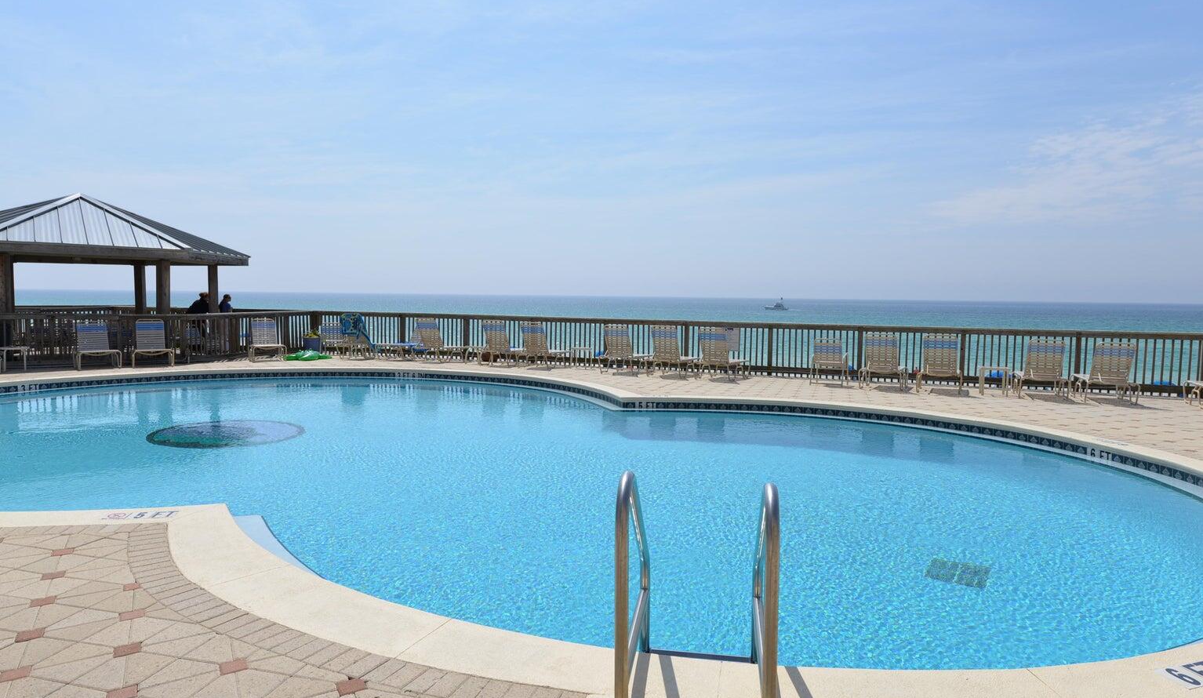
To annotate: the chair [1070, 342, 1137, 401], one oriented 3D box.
[{"bbox_3d":[7.741,0.339,12.346,0.680,0.910,1.360,2,4,20],"label":"chair"}]

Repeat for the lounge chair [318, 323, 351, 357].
[{"bbox_3d":[-6.076,-0.195,18.219,0.580,0.830,0.660,1,4,-1],"label":"lounge chair"}]

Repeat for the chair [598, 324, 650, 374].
[{"bbox_3d":[0.515,-0.002,15.793,0.680,0.940,1.400,2,4,24],"label":"chair"}]

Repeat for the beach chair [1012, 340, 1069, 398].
[{"bbox_3d":[6.978,0.297,12.735,0.690,0.920,1.340,2,4,21],"label":"beach chair"}]

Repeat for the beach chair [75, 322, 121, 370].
[{"bbox_3d":[-10.046,-0.086,15.927,0.690,0.860,1.460,-2,5,-38],"label":"beach chair"}]

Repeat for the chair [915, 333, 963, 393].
[{"bbox_3d":[5.657,0.219,13.460,0.690,0.950,1.280,2,4,21],"label":"chair"}]

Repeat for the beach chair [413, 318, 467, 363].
[{"bbox_3d":[-3.583,-0.208,18.001,0.680,0.950,1.400,2,4,24],"label":"beach chair"}]

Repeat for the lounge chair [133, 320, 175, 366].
[{"bbox_3d":[-9.011,-0.130,16.079,0.680,0.910,1.380,-2,4,-31],"label":"lounge chair"}]

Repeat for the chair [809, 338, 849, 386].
[{"bbox_3d":[4.008,0.224,14.062,0.590,0.820,0.580,2,4,25],"label":"chair"}]

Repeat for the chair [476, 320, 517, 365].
[{"bbox_3d":[-2.114,-0.155,17.636,0.690,0.960,1.300,2,4,20],"label":"chair"}]

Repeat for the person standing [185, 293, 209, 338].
[{"bbox_3d":[-11.748,-0.932,23.318,0.500,1.470,0.650,4,5,40],"label":"person standing"}]

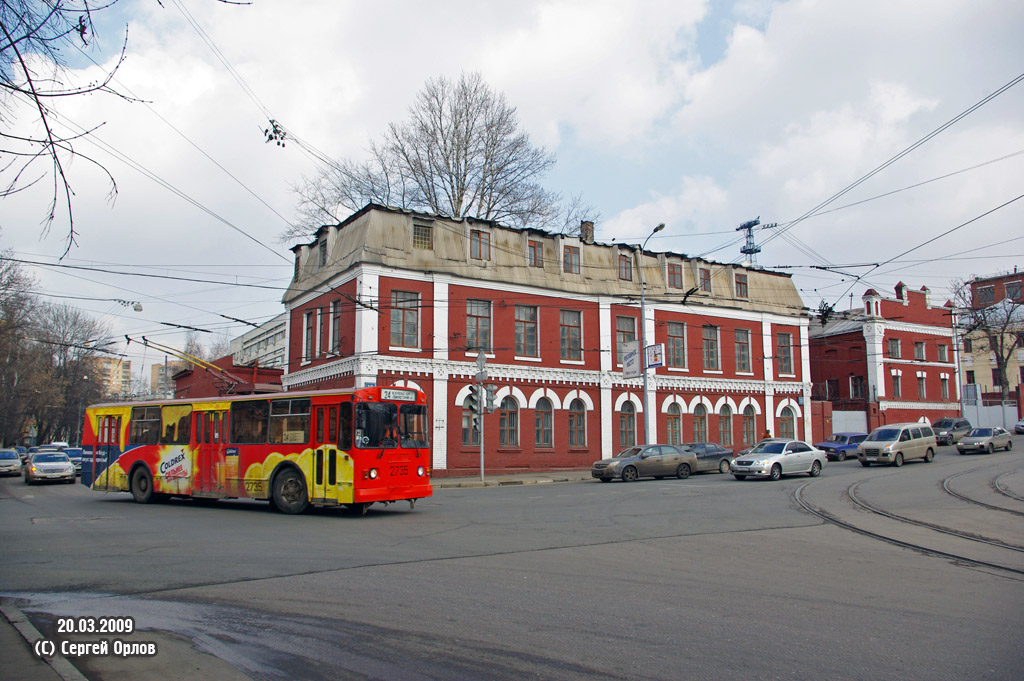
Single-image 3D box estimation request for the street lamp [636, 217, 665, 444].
[{"bbox_3d":[6.687,0.381,35.856,0.350,11.512,1.737,5,-9,-31],"label":"street lamp"}]

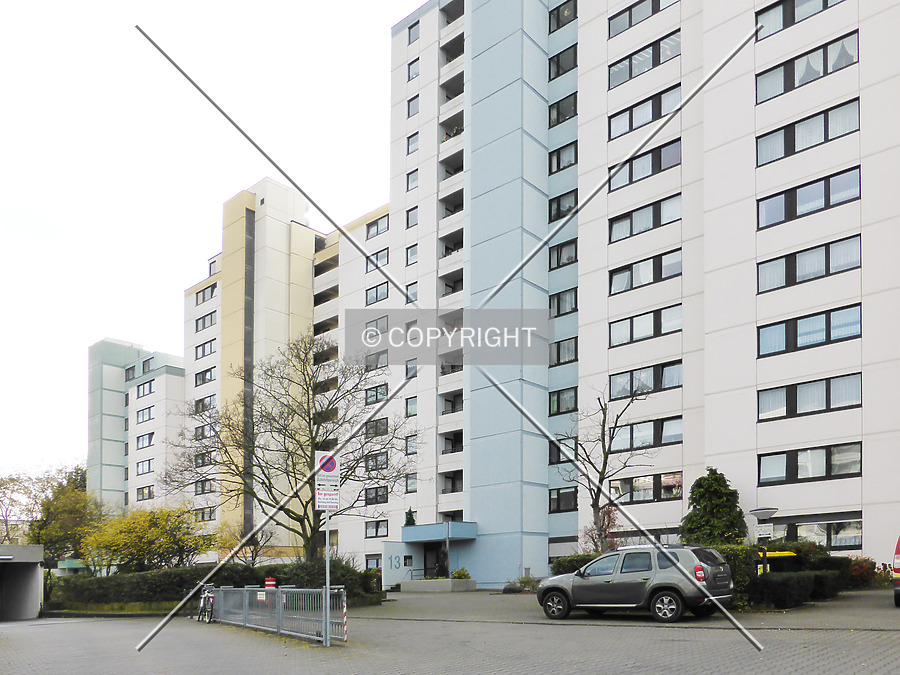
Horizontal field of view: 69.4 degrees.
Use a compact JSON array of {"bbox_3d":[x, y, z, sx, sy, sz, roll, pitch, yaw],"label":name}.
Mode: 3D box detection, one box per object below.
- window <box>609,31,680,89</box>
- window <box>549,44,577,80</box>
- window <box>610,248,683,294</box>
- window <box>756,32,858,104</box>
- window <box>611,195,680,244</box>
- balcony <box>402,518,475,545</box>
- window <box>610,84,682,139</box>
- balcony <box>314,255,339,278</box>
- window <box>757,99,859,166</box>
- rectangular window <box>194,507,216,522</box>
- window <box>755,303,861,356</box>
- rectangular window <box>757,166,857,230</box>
[{"bbox_3d":[10.234,-14.627,34.200,3.800,1.370,0.200,-7,-11,37],"label":"window"},{"bbox_3d":[6.452,-15.530,36.860,1.800,1.330,0.200,-8,-13,40],"label":"window"},{"bbox_3d":[10.025,-3.278,33.435,3.820,1.310,0.200,-8,-13,40],"label":"window"},{"bbox_3d":[16.060,-12.129,29.200,3.950,1.420,0.200,-12,-19,39],"label":"window"},{"bbox_3d":[10.106,-6.151,33.600,3.800,1.370,0.200,-7,-11,37],"label":"window"},{"bbox_3d":[-0.620,11.371,38.100,3.500,0.920,2.500,-8,-13,40],"label":"balcony"},{"bbox_3d":[10.383,-12.012,34.700,3.800,1.400,0.200,-12,-19,39],"label":"window"},{"bbox_3d":[-11.362,-6.532,59.800,3.050,1.350,1.300,-7,-11,37],"label":"balcony"},{"bbox_3d":[14.857,-8.438,27.085,3.800,1.310,0.200,-8,-13,40],"label":"window"},{"bbox_3d":[-24.187,17.509,64.300,3.400,1.350,0.200,-7,-11,37],"label":"rectangular window"},{"bbox_3d":[14.919,-0.216,27.085,3.800,1.330,0.200,-8,-13,40],"label":"window"},{"bbox_3d":[14.899,-5.721,27.085,3.800,1.310,0.200,-8,-13,40],"label":"rectangular window"}]

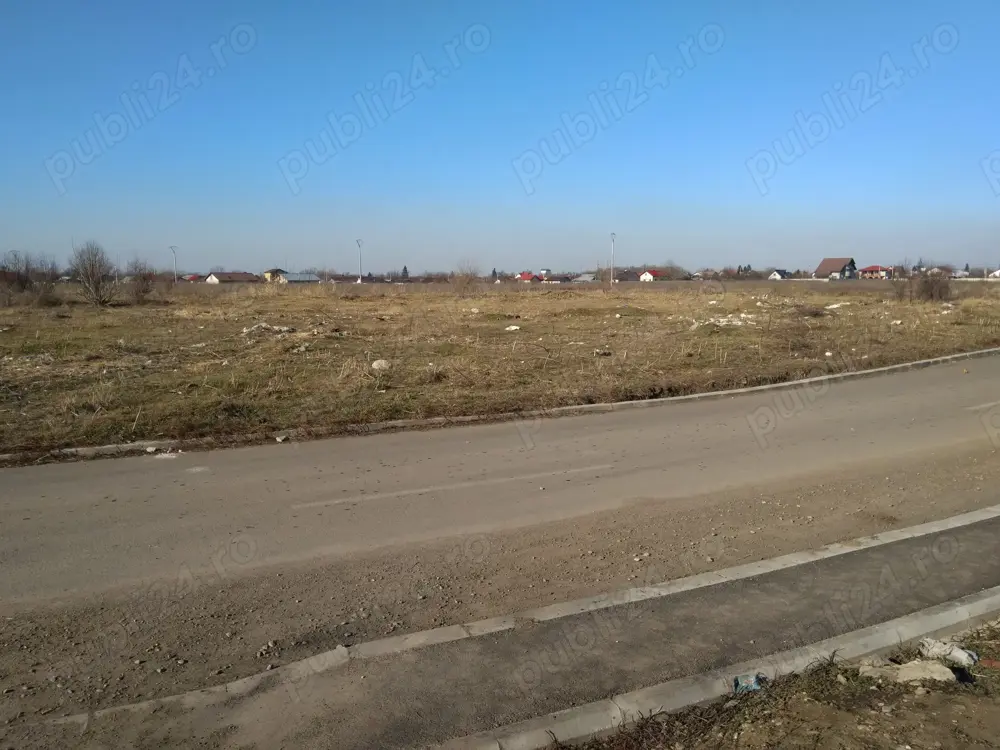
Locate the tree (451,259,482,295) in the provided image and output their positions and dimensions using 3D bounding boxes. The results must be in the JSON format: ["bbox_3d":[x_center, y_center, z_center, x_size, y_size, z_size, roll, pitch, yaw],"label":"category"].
[{"bbox_3d":[-2.792,-8.125,65.000,2.600,3.150,2.600,0,7,-2],"label":"tree"}]

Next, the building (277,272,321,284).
[{"bbox_3d":[-71.042,-33.846,275.000,12.500,4.100,8.500,-5,9,-36],"label":"building"}]

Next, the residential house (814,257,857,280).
[{"bbox_3d":[109.846,-34.654,255.000,9.500,8.100,9.300,-5,9,-37],"label":"residential house"}]

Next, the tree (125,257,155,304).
[{"bbox_3d":[-22.647,-5.937,49.000,1.650,3.000,1.650,-3,8,-25],"label":"tree"}]

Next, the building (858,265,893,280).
[{"bbox_3d":[125.962,-34.178,262.000,7.200,5.500,8.600,-7,10,-44],"label":"building"}]

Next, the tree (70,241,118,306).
[{"bbox_3d":[-23.914,-5.986,46.000,2.450,3.800,2.450,-4,8,-27],"label":"tree"}]

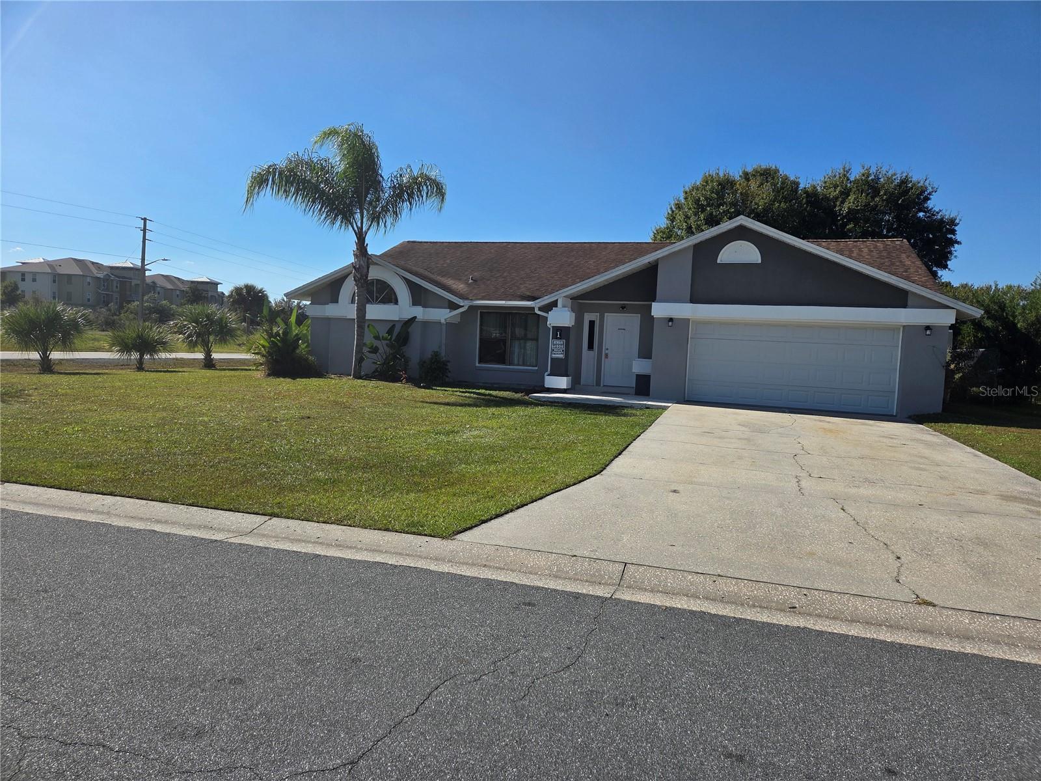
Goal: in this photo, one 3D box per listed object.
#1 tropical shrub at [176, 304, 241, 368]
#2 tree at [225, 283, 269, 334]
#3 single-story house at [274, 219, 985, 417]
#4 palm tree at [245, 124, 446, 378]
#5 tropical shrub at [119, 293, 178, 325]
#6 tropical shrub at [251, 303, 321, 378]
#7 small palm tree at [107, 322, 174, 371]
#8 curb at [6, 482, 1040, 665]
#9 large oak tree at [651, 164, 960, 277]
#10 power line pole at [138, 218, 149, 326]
[{"bbox_3d":[-10.072,-1.762,22.336,2.059,2.060,2.000,4,4,17],"label":"tropical shrub"},{"bbox_3d":[-27.638,-7.718,70.029,4.357,6.178,4.200,4,4,17],"label":"tree"},{"bbox_3d":[3.740,-2.929,25.512,18.700,5.450,15.400,4,4,17],"label":"single-story house"},{"bbox_3d":[-5.149,-4.059,20.317,5.806,7.394,5.600,4,4,17],"label":"palm tree"},{"bbox_3d":[-38.768,-7.738,71.972,5.888,4.721,5.000,4,4,17],"label":"tropical shrub"},{"bbox_3d":[-6.859,-1.475,20.222,2.004,2.149,2.000,4,4,17],"label":"tropical shrub"},{"bbox_3d":[-11.187,-1.294,20.395,1.927,1.412,1.900,4,4,17],"label":"small palm tree"},{"bbox_3d":[-0.972,1.249,5.410,8.982,0.130,0.570,4,4,17],"label":"curb"},{"bbox_3d":[15.225,-6.250,37.458,16.401,11.847,13.000,4,4,17],"label":"large oak tree"},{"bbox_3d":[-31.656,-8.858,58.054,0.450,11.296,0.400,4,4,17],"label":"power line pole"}]

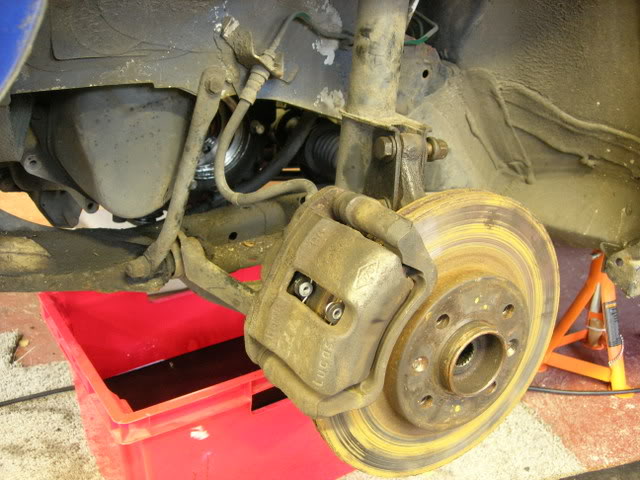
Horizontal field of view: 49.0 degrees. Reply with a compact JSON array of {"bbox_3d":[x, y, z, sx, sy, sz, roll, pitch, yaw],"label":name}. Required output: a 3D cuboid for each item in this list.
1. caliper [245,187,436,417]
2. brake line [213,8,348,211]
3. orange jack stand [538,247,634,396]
[{"bbox_3d":[0.011,0.047,0.551,0.083,0.162,0.118,22,5,-35],"label":"caliper"},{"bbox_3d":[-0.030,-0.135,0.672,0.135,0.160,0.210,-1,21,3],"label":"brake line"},{"bbox_3d":[0.560,0.151,1.402,0.196,0.261,0.193,-11,23,-21],"label":"orange jack stand"}]

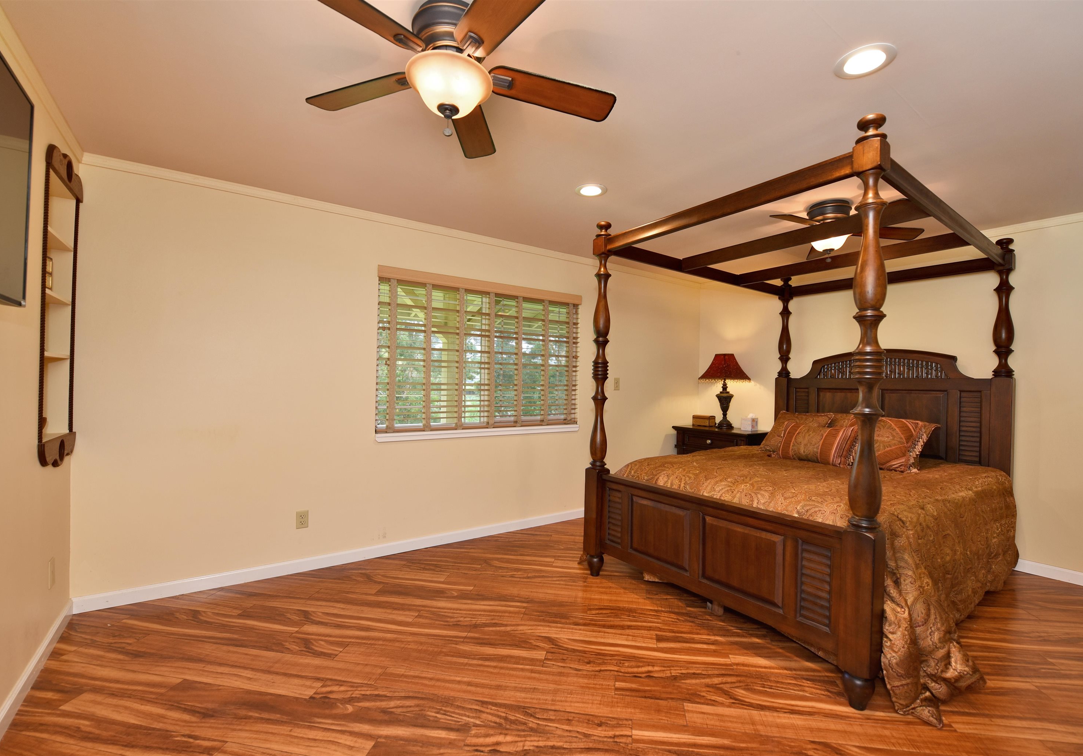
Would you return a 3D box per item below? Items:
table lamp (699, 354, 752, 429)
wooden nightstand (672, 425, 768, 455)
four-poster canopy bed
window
[{"bbox_3d":[1.880,0.142,4.515,0.504,0.772,0.504,1,-1,-35],"label":"table lamp"},{"bbox_3d":[1.857,0.920,4.511,0.537,0.780,0.816,1,-1,-35],"label":"wooden nightstand"},{"bbox_3d":[1.793,0.147,2.989,2.458,2.300,1.664,1,-1,-35],"label":"four-poster canopy bed"},{"bbox_3d":[-0.373,-0.163,3.548,1.823,1.215,0.104,1,-1,-35],"label":"window"}]

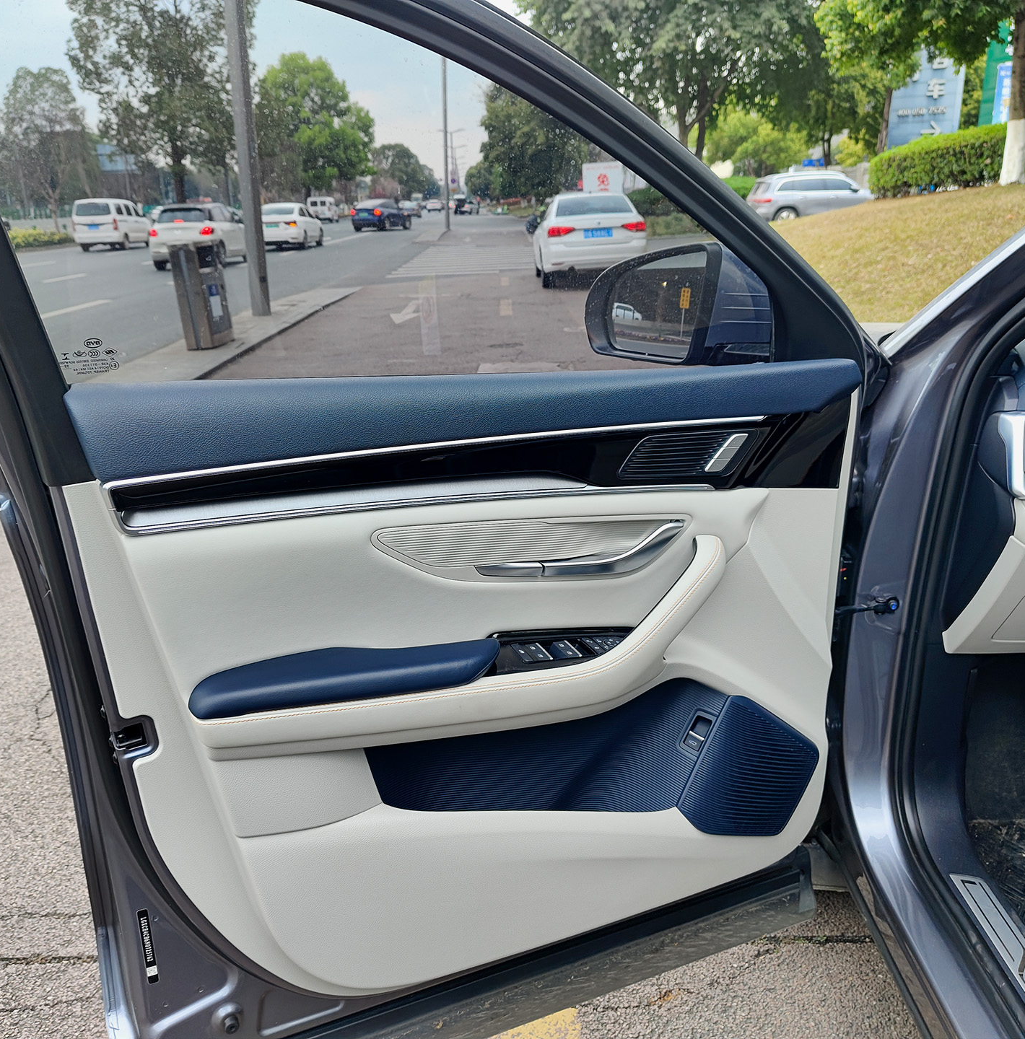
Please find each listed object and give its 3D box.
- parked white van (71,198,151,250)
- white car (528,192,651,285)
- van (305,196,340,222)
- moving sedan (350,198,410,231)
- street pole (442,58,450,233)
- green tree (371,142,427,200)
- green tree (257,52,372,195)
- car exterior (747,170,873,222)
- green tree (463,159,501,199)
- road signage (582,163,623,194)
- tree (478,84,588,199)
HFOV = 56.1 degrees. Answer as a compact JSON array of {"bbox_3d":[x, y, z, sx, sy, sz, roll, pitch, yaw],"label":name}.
[{"bbox_3d":[-15.562,-11.571,37.582,1.680,1.930,4.350,-2,19,-3],"label":"parked white van"},{"bbox_3d":[1.327,-5.151,17.497,1.780,1.480,4.580,-2,19,-1],"label":"white car"},{"bbox_3d":[-14.674,-24.144,74.817,1.720,1.950,4.400,-1,19,0],"label":"van"},{"bbox_3d":[-6.971,-16.260,51.287,1.860,1.570,4.500,4,19,15],"label":"moving sedan"},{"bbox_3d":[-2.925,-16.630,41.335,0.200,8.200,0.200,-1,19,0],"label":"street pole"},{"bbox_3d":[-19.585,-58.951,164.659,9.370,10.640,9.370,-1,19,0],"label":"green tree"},{"bbox_3d":[-17.505,-33.922,85.522,9.360,13.550,9.360,-1,19,0],"label":"green tree"},{"bbox_3d":[9.225,-9.284,28.034,4.630,1.670,1.840,-1,19,1],"label":"car exterior"},{"bbox_3d":[-5.001,-54.532,155.708,6.530,7.130,6.530,-1,19,0],"label":"green tree"},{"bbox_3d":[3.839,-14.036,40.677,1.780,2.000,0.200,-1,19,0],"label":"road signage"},{"bbox_3d":[1.853,-31.391,80.194,8.840,10.900,8.470,-1,19,0],"label":"tree"}]

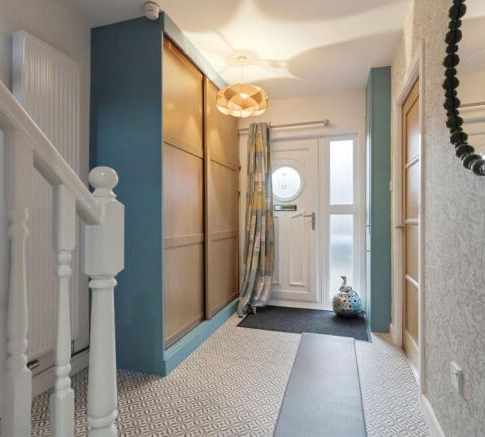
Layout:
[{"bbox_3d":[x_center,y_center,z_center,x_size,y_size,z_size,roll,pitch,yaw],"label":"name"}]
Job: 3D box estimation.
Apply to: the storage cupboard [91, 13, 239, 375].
[{"bbox_3d":[-0.582,-0.163,2.775,0.617,2.445,1.540,0,0,18],"label":"storage cupboard"}]

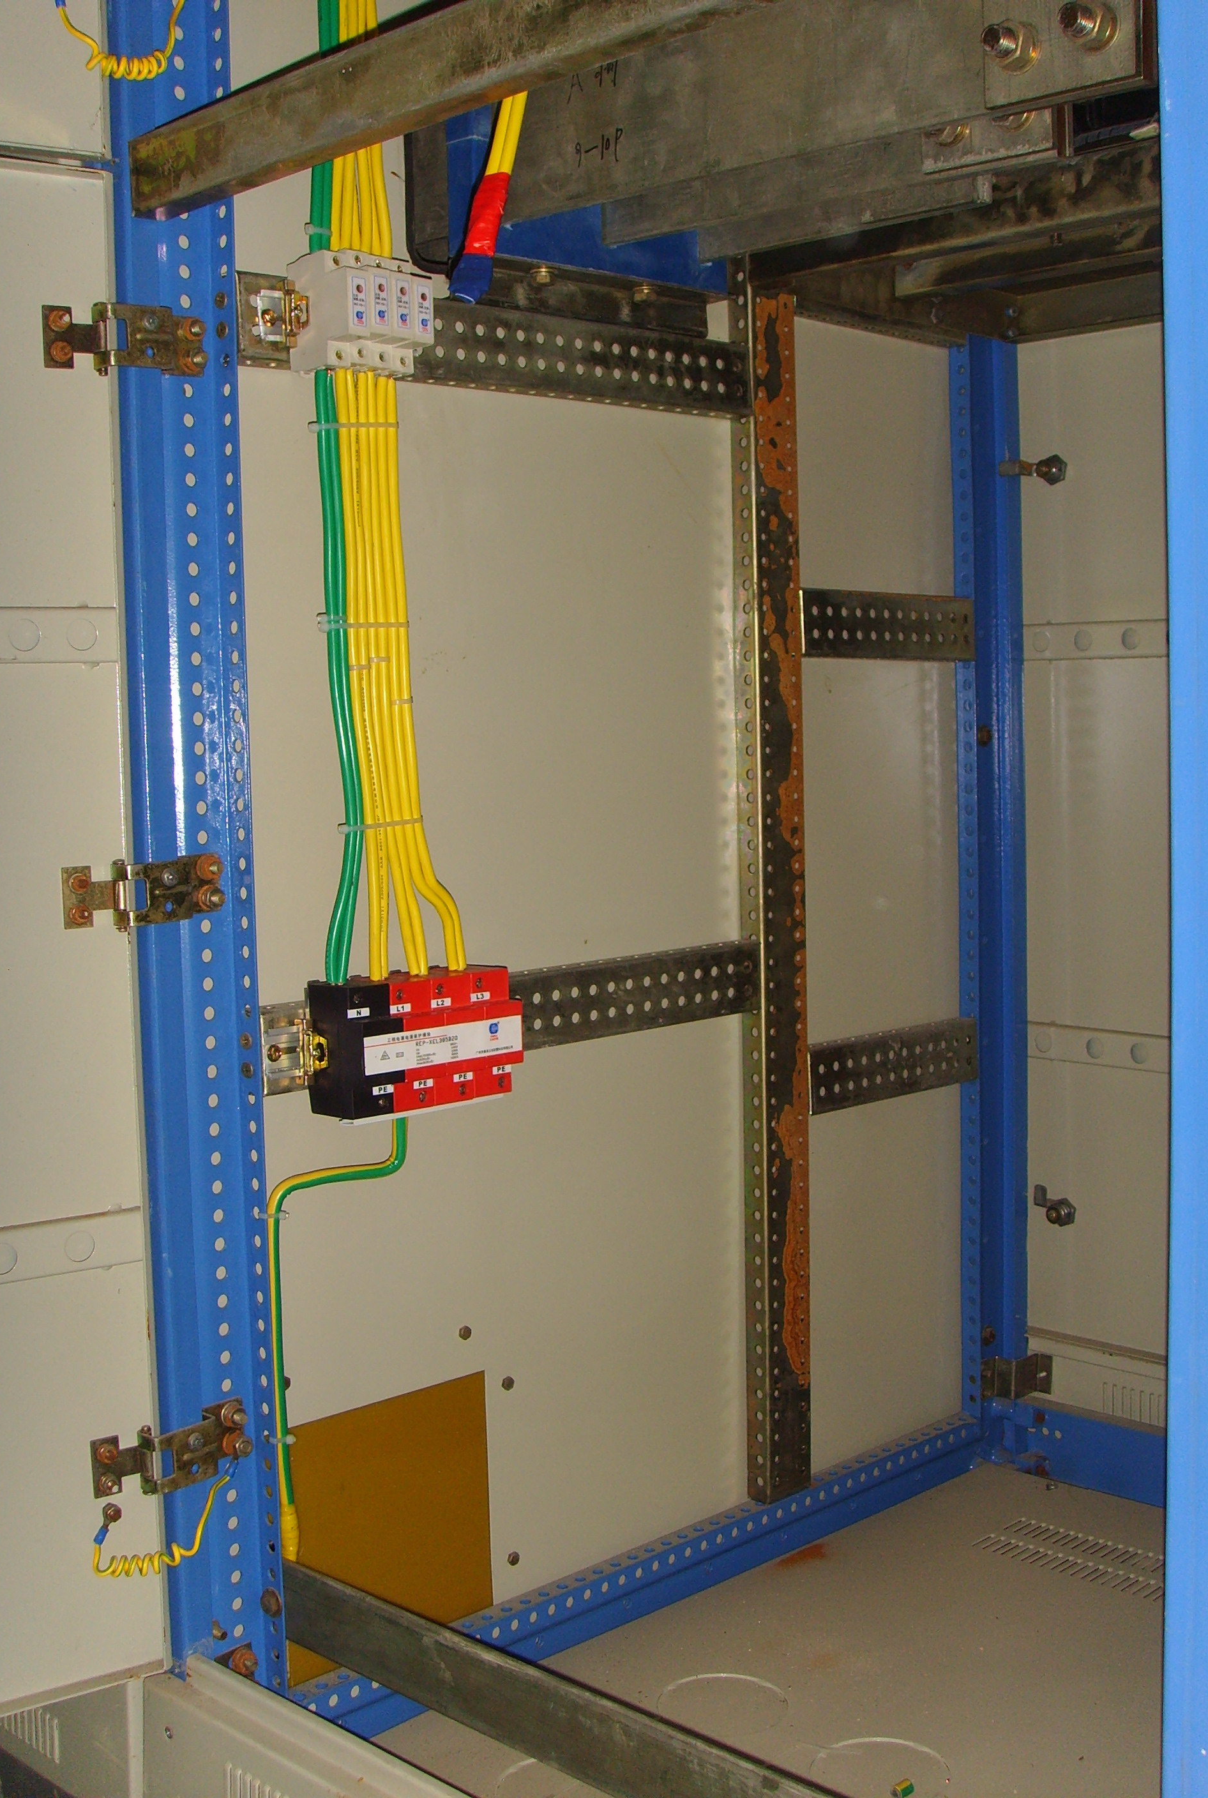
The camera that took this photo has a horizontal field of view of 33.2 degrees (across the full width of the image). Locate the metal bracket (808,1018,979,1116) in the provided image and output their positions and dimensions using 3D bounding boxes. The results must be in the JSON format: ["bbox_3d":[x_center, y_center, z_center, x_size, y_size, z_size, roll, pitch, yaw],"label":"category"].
[{"bbox_3d":[0.262,0.154,1.887,0.252,0.060,0.025,-6,7,-43],"label":"metal bracket"}]

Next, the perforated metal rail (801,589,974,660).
[{"bbox_3d":[0.253,-0.249,1.852,0.253,0.060,0.026,-6,7,-43],"label":"perforated metal rail"}]

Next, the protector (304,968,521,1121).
[{"bbox_3d":[-0.131,0.100,1.435,0.144,0.092,0.064,-6,7,-43],"label":"protector"}]

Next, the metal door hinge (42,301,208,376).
[{"bbox_3d":[-0.303,-0.358,1.300,0.115,0.045,0.030,-5,5,-40],"label":"metal door hinge"}]

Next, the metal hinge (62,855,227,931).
[{"bbox_3d":[-0.296,-0.004,1.325,0.119,0.047,0.029,-6,7,-43],"label":"metal hinge"}]

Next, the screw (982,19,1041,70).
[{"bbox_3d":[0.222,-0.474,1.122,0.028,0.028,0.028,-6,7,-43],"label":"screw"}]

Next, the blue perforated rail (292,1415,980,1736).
[{"bbox_3d":[0.065,0.569,1.733,0.863,0.053,0.032,-5,6,-44],"label":"blue perforated rail"}]

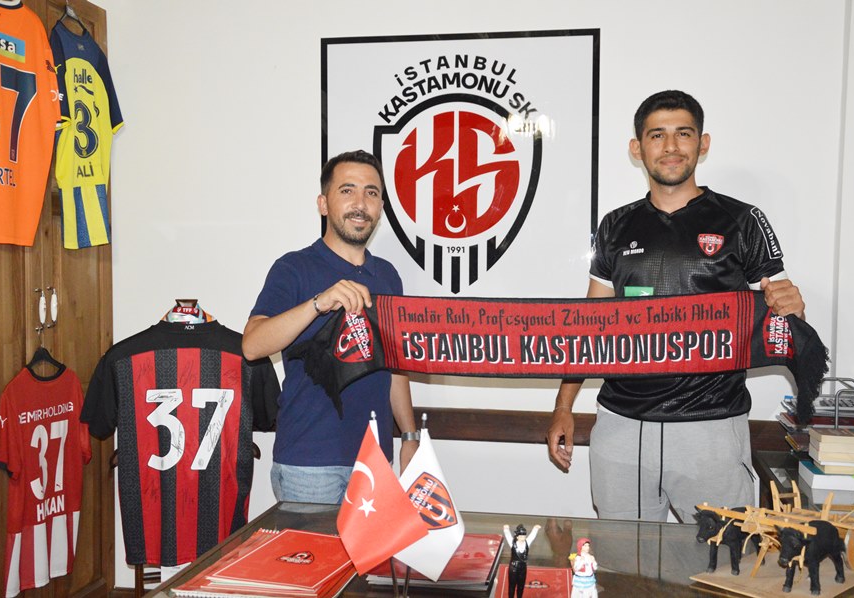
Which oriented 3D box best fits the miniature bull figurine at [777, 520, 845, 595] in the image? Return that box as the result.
[{"bbox_3d":[0.694,0.459,1.753,0.152,0.120,0.062,-3,5,-42],"label":"miniature bull figurine"}]

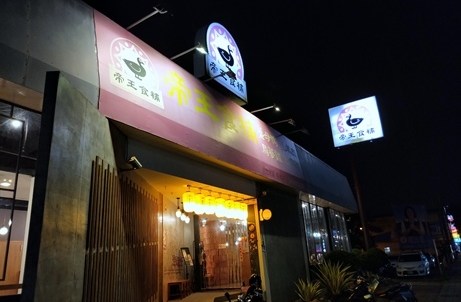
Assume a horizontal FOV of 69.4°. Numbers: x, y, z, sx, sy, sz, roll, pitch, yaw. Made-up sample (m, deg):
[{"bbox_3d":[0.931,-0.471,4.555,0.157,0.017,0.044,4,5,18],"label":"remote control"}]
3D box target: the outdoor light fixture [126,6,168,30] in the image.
[{"bbox_3d":[-1.824,-2.782,7.045,1.080,0.200,0.300,-15,-22,30],"label":"outdoor light fixture"}]

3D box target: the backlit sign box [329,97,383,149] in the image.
[{"bbox_3d":[6.303,-1.414,16.809,2.347,2.223,0.280,-14,-21,27],"label":"backlit sign box"}]

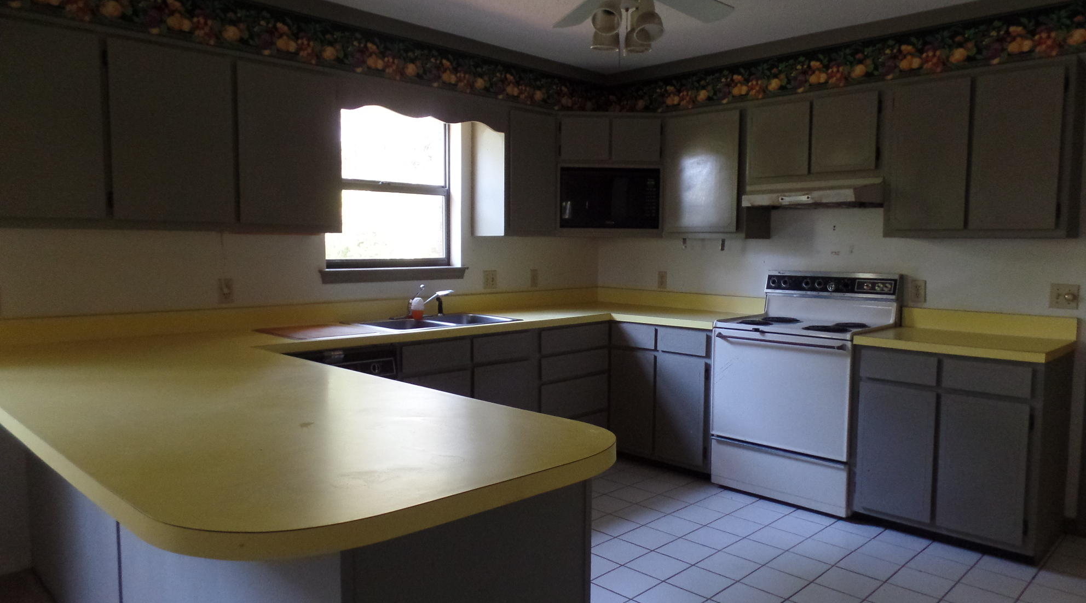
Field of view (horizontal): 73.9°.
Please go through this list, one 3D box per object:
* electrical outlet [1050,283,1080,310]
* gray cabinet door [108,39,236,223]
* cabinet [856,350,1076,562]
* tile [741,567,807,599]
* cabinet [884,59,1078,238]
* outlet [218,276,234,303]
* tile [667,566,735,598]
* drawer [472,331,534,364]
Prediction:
[{"bbox_3d":[2.432,-0.021,3.367,0.116,0.115,0.020,4,6,45],"label":"electrical outlet"},{"bbox_3d":[-1.495,-0.673,2.936,0.474,0.681,0.020,-4,6,-45],"label":"gray cabinet door"},{"bbox_3d":[1.972,0.618,3.417,0.620,0.830,0.753,-4,6,-45],"label":"cabinet"},{"bbox_3d":[0.928,1.129,2.896,0.203,0.010,0.203,-4,6,-45],"label":"tile"},{"bbox_3d":[2.094,-0.688,3.450,0.756,0.760,0.319,4,6,45],"label":"cabinet"},{"bbox_3d":[-1.515,-0.048,3.454,0.012,0.115,0.072,4,6,45],"label":"outlet"},{"bbox_3d":[0.633,1.129,2.897,0.203,0.010,0.203,-4,6,-45],"label":"tile"},{"bbox_3d":[-0.355,0.243,4.053,0.438,0.156,0.445,-4,6,-45],"label":"drawer"}]

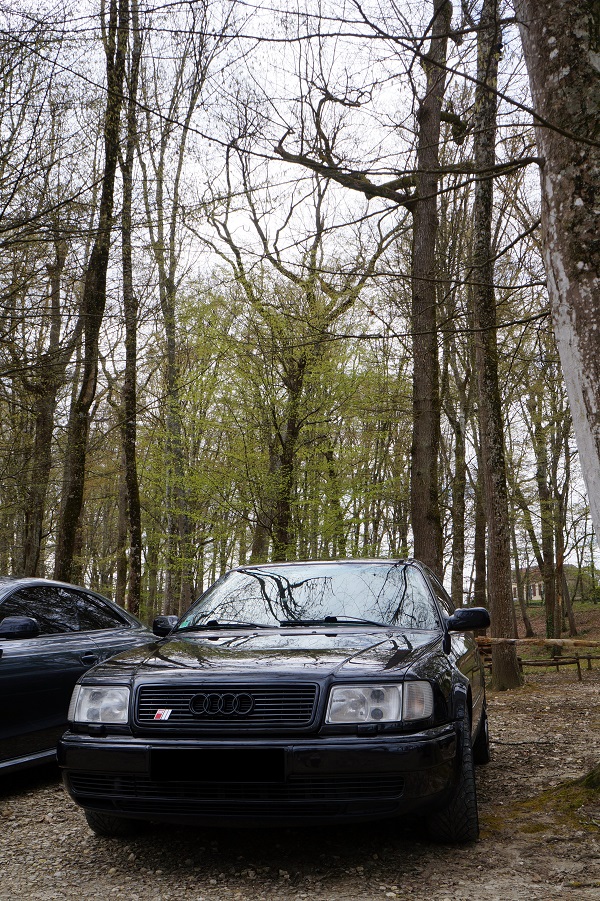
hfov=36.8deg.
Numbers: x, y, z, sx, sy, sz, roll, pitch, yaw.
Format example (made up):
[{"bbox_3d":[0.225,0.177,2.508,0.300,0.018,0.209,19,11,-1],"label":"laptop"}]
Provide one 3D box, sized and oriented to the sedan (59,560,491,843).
[{"bbox_3d":[0.228,1.386,5.703,1.850,1.430,4.780,-4,-13,12],"label":"sedan"}]

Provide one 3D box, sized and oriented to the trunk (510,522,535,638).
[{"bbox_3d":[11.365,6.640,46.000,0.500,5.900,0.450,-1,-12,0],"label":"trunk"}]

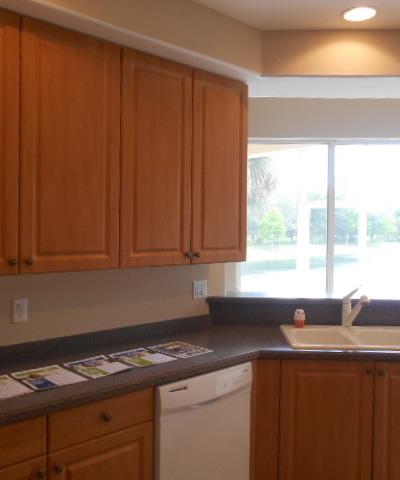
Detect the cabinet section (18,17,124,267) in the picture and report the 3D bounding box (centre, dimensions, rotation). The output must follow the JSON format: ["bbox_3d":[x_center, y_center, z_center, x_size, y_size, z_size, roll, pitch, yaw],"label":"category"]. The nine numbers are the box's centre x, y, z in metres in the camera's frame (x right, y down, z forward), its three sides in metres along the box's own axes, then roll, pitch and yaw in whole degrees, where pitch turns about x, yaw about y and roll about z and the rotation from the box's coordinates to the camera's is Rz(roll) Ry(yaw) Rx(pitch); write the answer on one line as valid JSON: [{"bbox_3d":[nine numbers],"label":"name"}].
[{"bbox_3d":[-0.640,-0.374,2.165,0.462,1.001,0.325,-1,2,-41],"label":"cabinet section"}]

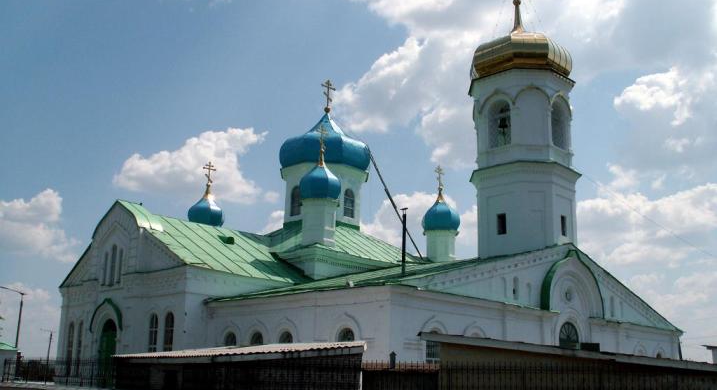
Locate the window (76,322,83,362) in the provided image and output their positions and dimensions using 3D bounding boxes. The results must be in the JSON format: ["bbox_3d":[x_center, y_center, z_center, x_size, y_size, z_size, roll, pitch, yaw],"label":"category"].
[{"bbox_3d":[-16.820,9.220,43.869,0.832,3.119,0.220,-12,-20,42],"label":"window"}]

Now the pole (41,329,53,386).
[{"bbox_3d":[-43.828,22.782,101.011,1.600,8.000,0.350,1,-14,0],"label":"pole"}]

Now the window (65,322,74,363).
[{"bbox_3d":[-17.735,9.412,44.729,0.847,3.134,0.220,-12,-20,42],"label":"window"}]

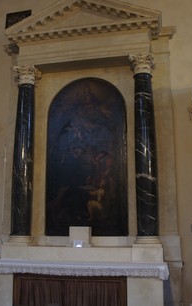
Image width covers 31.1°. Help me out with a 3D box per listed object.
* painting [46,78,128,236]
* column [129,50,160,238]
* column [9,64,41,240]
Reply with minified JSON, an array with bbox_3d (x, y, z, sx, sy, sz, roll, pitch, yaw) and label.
[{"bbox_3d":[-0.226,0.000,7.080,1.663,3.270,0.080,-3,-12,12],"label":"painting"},{"bbox_3d":[0.938,-0.157,6.617,0.460,3.640,0.460,-3,-12,12],"label":"column"},{"bbox_3d":[-1.491,-0.059,7.129,0.460,3.672,0.460,-3,-12,12],"label":"column"}]

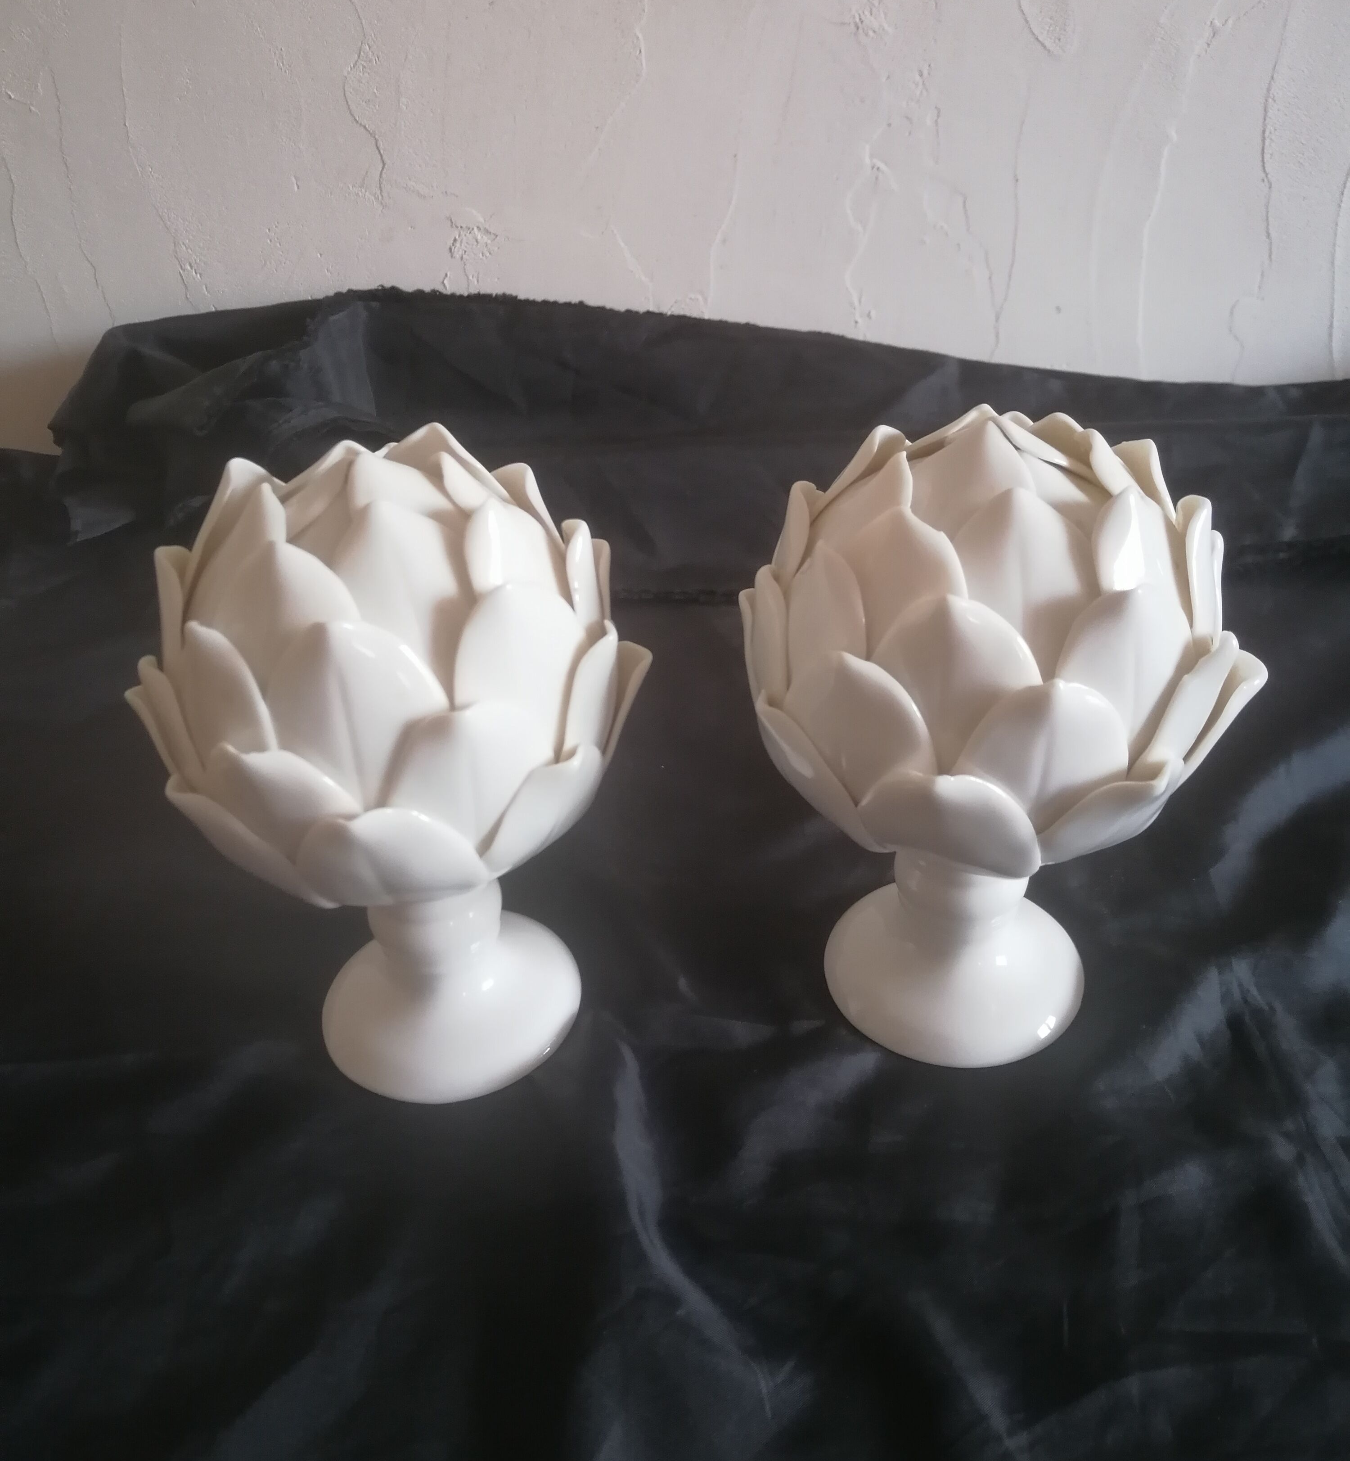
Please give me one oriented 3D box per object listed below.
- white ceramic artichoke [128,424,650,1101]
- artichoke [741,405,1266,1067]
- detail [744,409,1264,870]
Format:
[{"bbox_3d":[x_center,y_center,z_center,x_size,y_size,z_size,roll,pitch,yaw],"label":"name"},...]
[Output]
[{"bbox_3d":[-0.092,0.018,0.491,0.167,0.236,0.167,-3,36,0],"label":"white ceramic artichoke"},{"bbox_3d":[0.106,0.007,0.494,0.167,0.236,0.167,-3,36,0],"label":"artichoke"},{"bbox_3d":[0.105,-0.031,0.466,0.167,0.142,0.167,-3,36,0],"label":"detail"}]

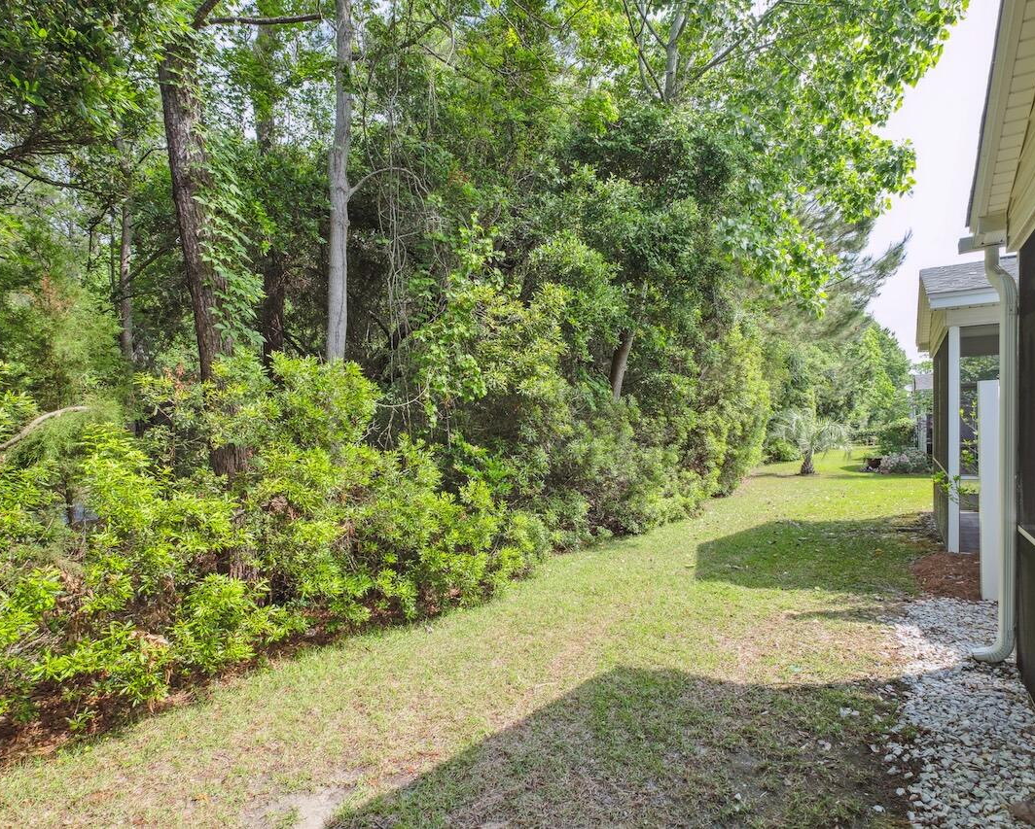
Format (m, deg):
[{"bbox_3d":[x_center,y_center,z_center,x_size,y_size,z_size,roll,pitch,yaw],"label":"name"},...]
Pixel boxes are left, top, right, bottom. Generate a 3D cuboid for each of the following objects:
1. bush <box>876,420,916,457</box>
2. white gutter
[{"bbox_3d":[12.038,0.774,16.500,1.150,1.350,1.200,0,0,36],"label":"bush"},{"bbox_3d":[2.971,0.237,3.234,0.187,2.547,0.090,0,0,36],"label":"white gutter"}]

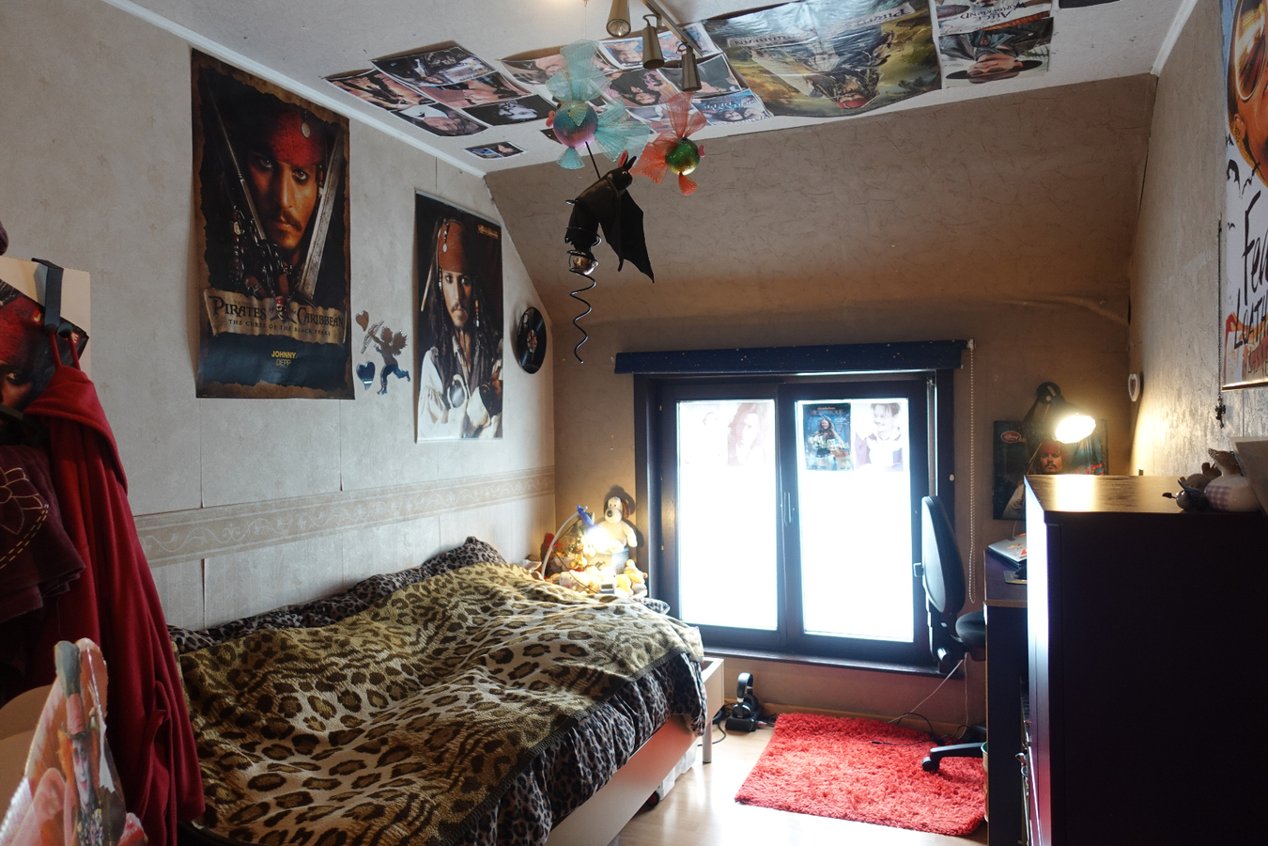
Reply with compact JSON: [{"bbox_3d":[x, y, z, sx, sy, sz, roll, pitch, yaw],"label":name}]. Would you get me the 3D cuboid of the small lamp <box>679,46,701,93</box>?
[{"bbox_3d":[0.150,-0.936,2.240,0.048,0.105,0.048,-4,0,0],"label":"small lamp"}]

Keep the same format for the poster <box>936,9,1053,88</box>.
[{"bbox_3d":[1.040,-1.048,2.437,0.290,0.012,0.400,-1,0,23],"label":"poster"}]

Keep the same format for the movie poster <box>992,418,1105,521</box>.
[{"bbox_3d":[1.577,0.181,3.212,0.387,0.383,0.012,-1,0,23],"label":"movie poster"}]

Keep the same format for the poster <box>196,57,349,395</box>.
[{"bbox_3d":[-1.035,-0.528,2.503,0.012,0.915,0.605,-1,0,23],"label":"poster"}]

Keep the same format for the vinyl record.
[{"bbox_3d":[-0.464,-0.376,3.841,0.020,0.302,0.302,-1,0,20],"label":"vinyl record"}]

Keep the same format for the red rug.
[{"bbox_3d":[0.843,1.232,3.033,0.790,0.032,0.800,-1,0,23],"label":"red rug"}]

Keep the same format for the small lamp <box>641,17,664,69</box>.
[{"bbox_3d":[0.045,-0.923,2.050,0.056,0.118,0.056,-1,0,0],"label":"small lamp"}]

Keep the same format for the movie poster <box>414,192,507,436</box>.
[{"bbox_3d":[-0.673,-0.392,3.381,0.015,0.915,0.605,-1,0,23],"label":"movie poster"}]

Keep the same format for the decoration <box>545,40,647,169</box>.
[{"bbox_3d":[-0.088,-0.729,1.950,0.235,0.280,0.130,-1,0,-12],"label":"decoration"}]

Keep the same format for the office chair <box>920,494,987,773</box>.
[{"bbox_3d":[1.295,0.743,2.856,0.600,0.980,0.580,-1,0,11],"label":"office chair"}]

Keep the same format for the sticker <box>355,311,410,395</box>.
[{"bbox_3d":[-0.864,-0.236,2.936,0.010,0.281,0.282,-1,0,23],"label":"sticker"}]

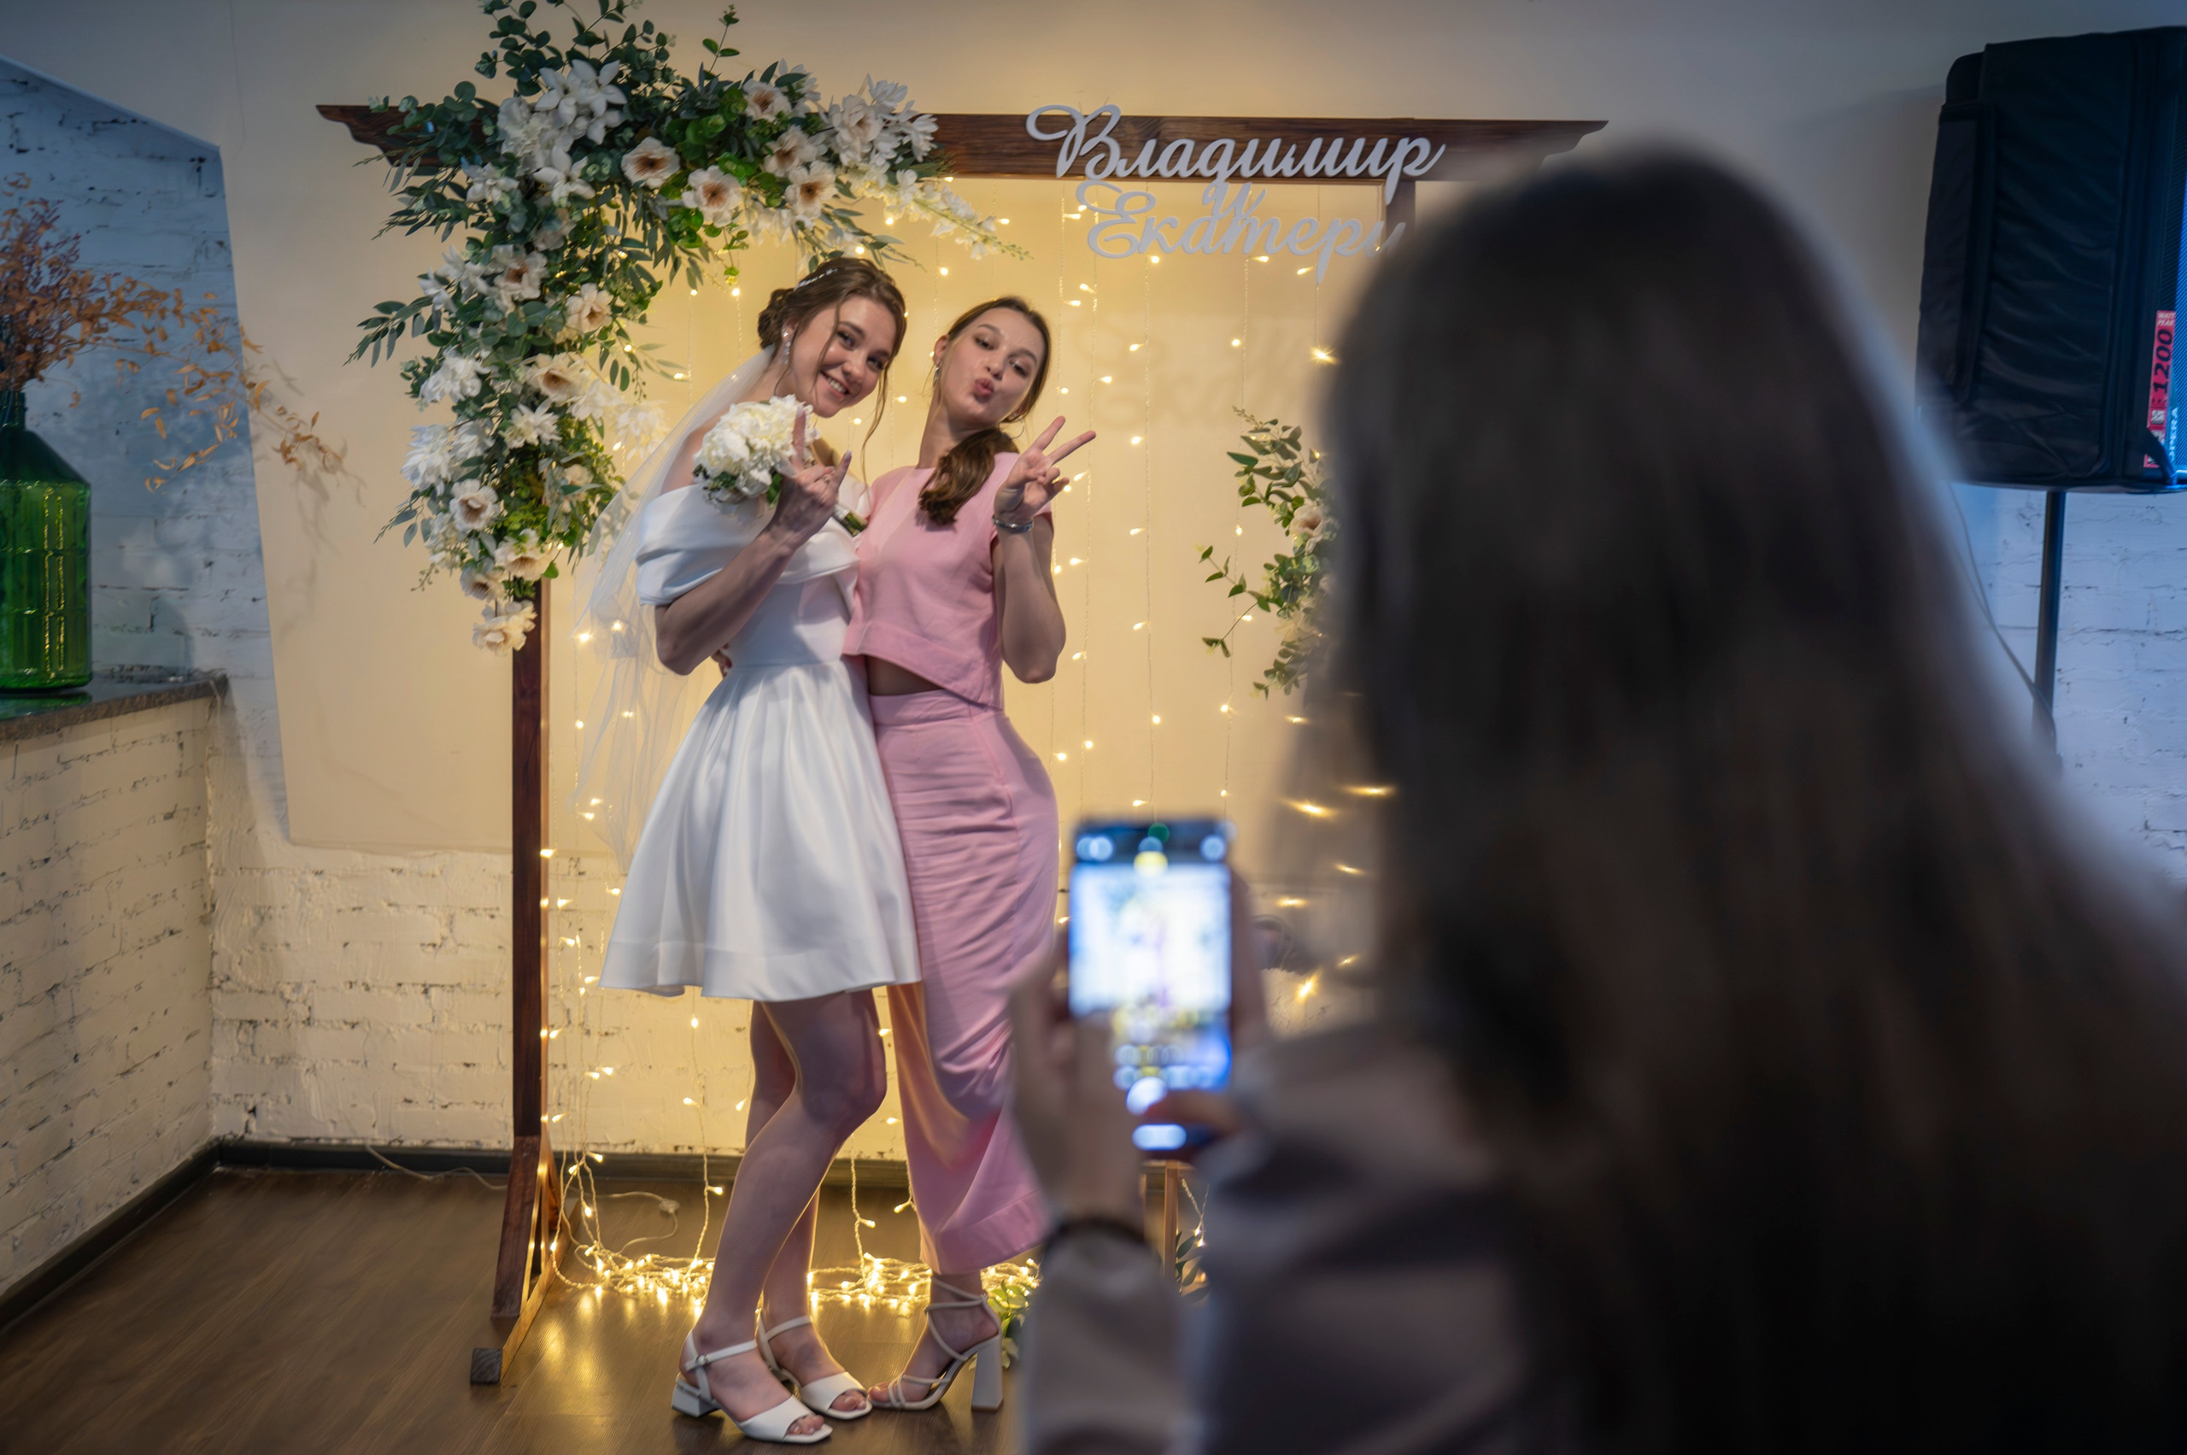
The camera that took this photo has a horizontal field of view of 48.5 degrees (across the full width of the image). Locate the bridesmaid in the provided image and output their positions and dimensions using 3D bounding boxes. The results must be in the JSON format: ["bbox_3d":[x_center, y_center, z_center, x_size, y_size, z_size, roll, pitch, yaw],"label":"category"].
[{"bbox_3d":[-0.220,0.185,3.627,0.500,1.660,0.420,5,7,35],"label":"bridesmaid"}]

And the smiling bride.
[{"bbox_3d":[-0.495,0.166,3.565,0.480,1.700,0.490,7,8,45],"label":"smiling bride"}]

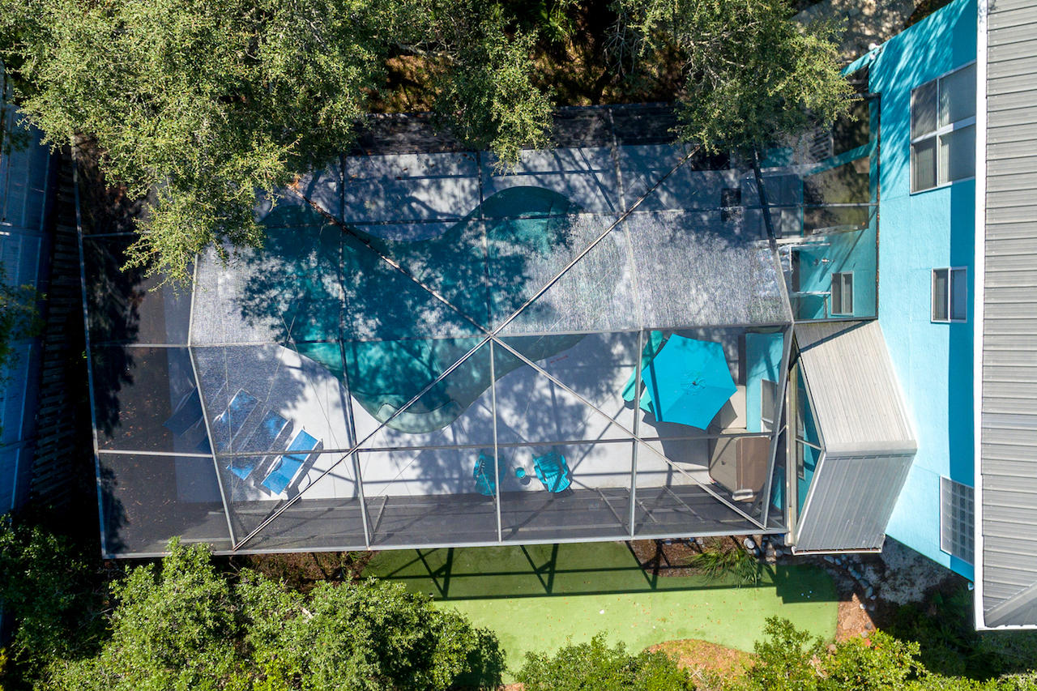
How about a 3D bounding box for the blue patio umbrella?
[{"bbox_3d":[4.208,0.868,14.999,2.450,2.200,2.200,10,93,-5],"label":"blue patio umbrella"}]

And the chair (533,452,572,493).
[{"bbox_3d":[0.914,3.421,15.511,0.790,0.930,0.820,-17,95,-4],"label":"chair"}]

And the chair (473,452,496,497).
[{"bbox_3d":[-0.750,3.431,15.368,0.790,0.930,0.820,7,93,-5],"label":"chair"}]

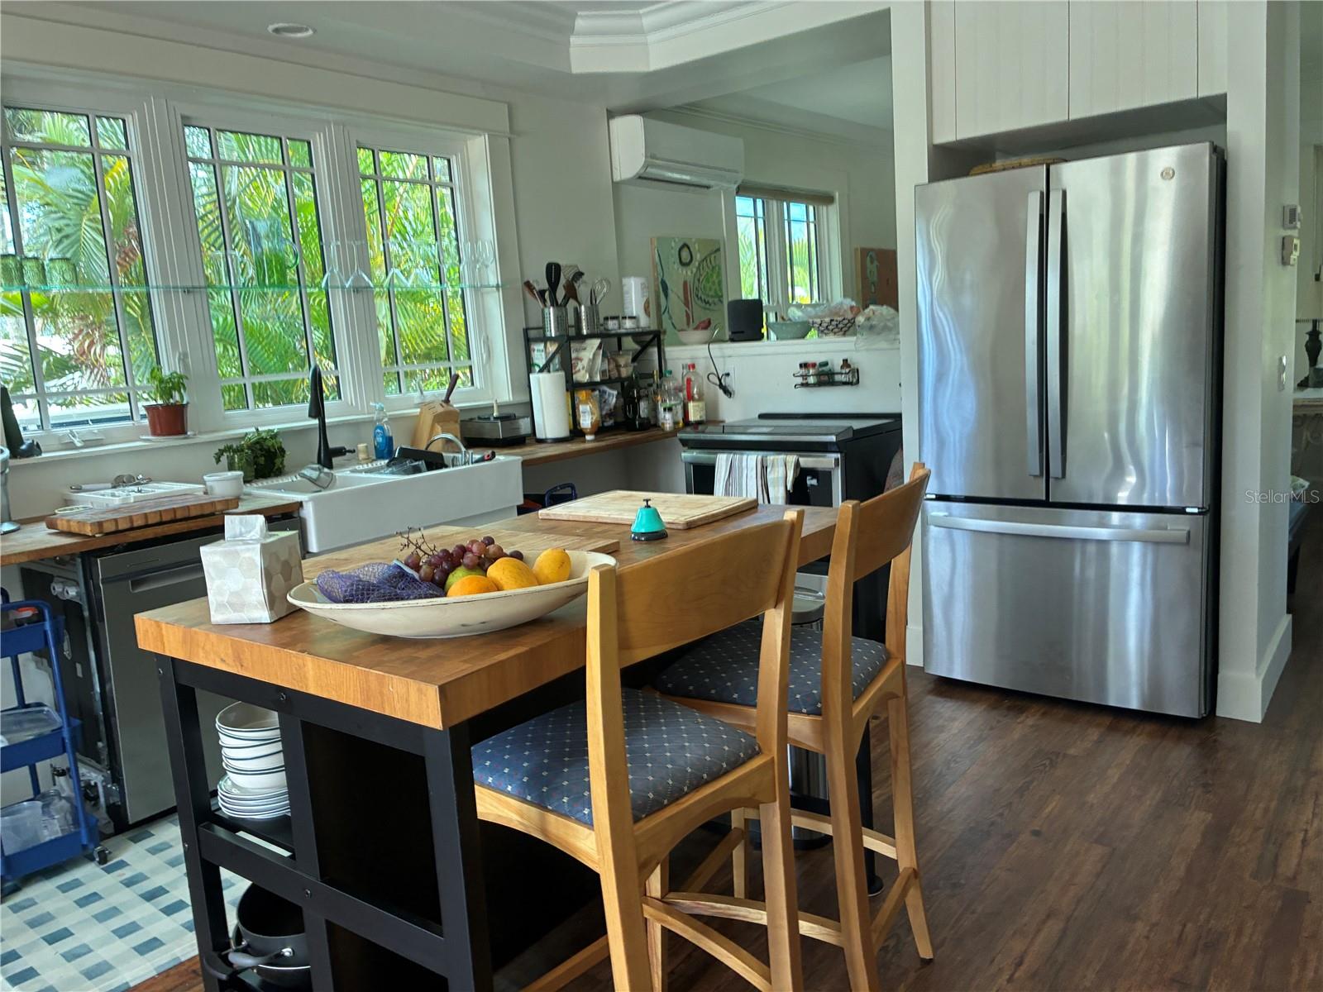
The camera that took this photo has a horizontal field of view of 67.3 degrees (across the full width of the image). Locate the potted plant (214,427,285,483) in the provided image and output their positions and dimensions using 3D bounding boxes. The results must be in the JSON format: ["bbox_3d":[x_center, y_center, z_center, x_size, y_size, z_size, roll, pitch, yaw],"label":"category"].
[{"bbox_3d":[-1.419,-0.143,3.482,0.180,0.195,0.230,3,11,36],"label":"potted plant"}]

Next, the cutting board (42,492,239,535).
[{"bbox_3d":[-1.491,0.048,2.868,0.290,0.033,0.412,3,11,36],"label":"cutting board"}]

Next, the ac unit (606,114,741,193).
[{"bbox_3d":[0.113,-1.847,5.444,0.205,0.300,0.960,3,11,36],"label":"ac unit"}]

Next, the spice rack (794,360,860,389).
[{"bbox_3d":[0.752,-0.551,4.546,0.302,0.115,0.075,3,11,36],"label":"spice rack"}]

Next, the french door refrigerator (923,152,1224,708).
[{"bbox_3d":[1.474,-0.220,3.526,0.904,1.775,0.760,3,11,36],"label":"french door refrigerator"}]

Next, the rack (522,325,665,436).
[{"bbox_3d":[-0.311,-0.590,4.899,0.270,0.495,0.706,3,11,36],"label":"rack"}]

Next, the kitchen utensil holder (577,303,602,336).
[{"bbox_3d":[-0.350,-0.852,4.805,0.118,0.134,0.118,-4,9,1],"label":"kitchen utensil holder"}]

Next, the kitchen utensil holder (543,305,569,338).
[{"bbox_3d":[-0.494,-0.811,4.612,0.118,0.134,0.118,-4,9,1],"label":"kitchen utensil holder"}]

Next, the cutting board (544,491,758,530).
[{"bbox_3d":[-0.032,0.034,2.440,0.443,0.015,0.307,3,11,36],"label":"cutting board"}]

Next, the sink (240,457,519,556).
[{"bbox_3d":[-1.031,0.006,3.533,0.635,0.183,0.900,3,11,36],"label":"sink"}]

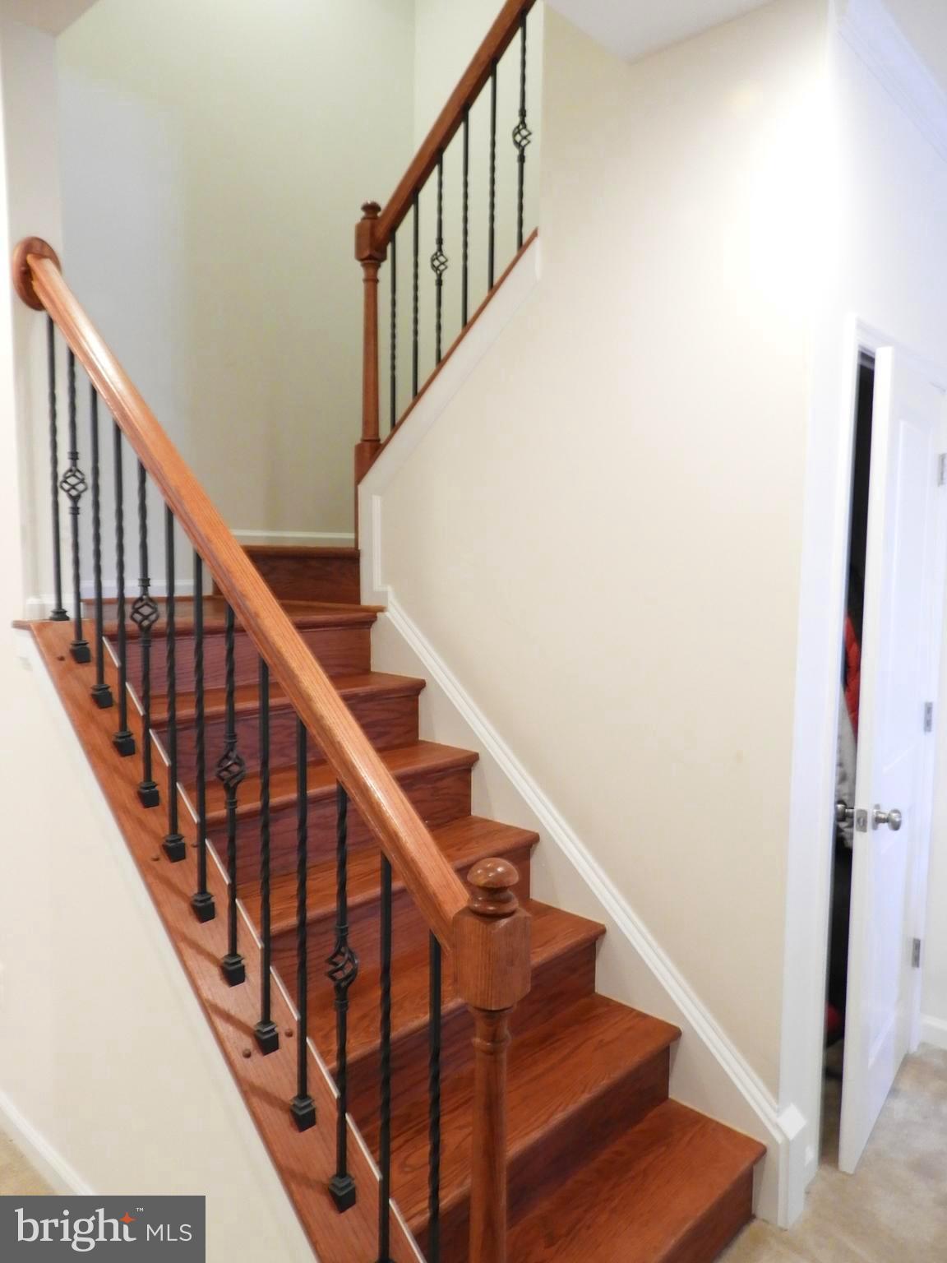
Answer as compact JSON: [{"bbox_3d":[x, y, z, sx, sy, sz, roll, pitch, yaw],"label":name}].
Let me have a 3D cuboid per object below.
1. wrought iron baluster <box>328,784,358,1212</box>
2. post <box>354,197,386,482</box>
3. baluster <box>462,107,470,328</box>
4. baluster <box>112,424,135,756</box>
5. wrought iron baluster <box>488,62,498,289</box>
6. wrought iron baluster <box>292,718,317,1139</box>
[{"bbox_3d":[-0.210,0.584,1.415,0.048,0.725,0.048,5,6,43],"label":"wrought iron baluster"},{"bbox_3d":[-0.344,-0.938,2.935,0.076,0.964,0.076,5,6,43],"label":"post"},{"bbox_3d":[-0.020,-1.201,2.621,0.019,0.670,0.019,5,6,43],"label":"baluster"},{"bbox_3d":[-0.748,-0.094,1.870,0.032,0.725,0.032,5,6,43],"label":"baluster"},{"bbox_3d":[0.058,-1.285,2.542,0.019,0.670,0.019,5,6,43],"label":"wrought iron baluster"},{"bbox_3d":[-0.287,0.487,1.480,0.032,0.725,0.032,5,6,43],"label":"wrought iron baluster"}]

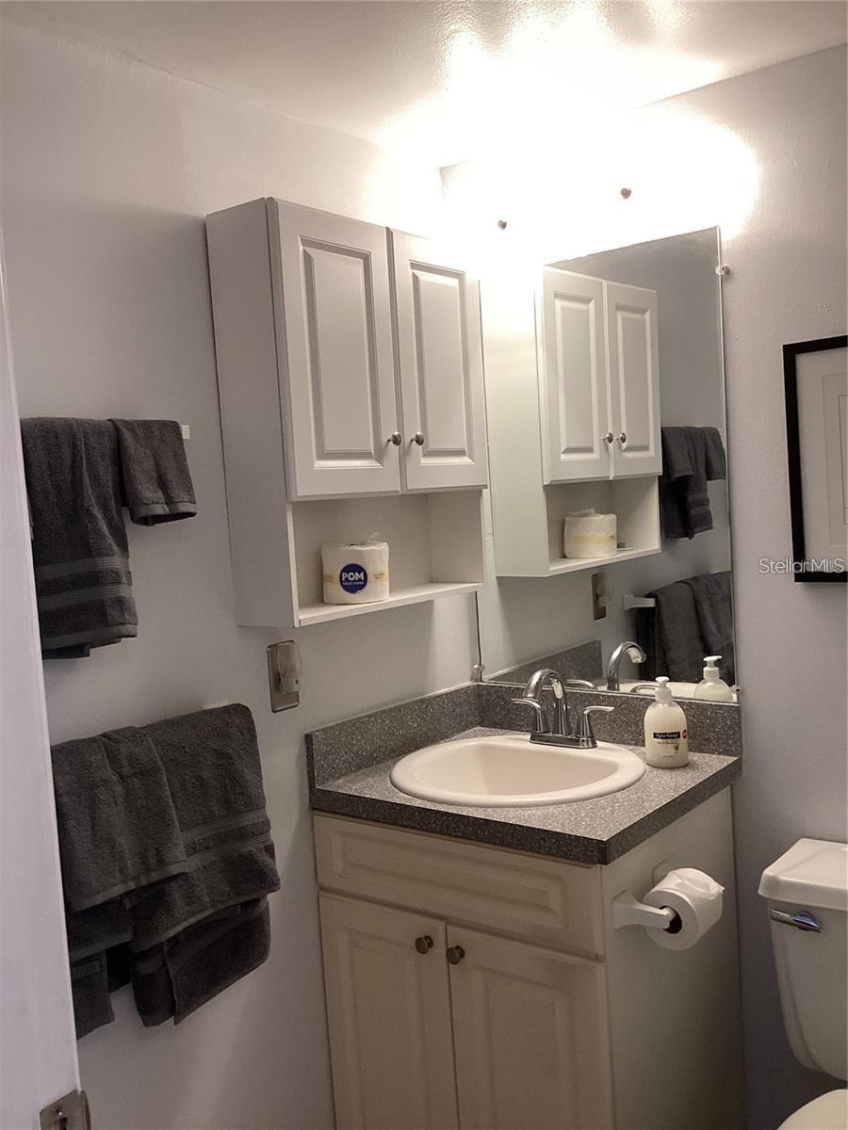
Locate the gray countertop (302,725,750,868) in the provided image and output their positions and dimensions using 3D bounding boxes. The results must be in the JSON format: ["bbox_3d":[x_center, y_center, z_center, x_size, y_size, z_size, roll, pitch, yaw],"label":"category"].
[{"bbox_3d":[0.202,0.418,1.964,0.635,0.039,0.557,0,5,38],"label":"gray countertop"}]

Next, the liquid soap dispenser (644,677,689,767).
[{"bbox_3d":[0.464,0.298,1.952,0.081,0.171,0.081,-3,4,13],"label":"liquid soap dispenser"}]

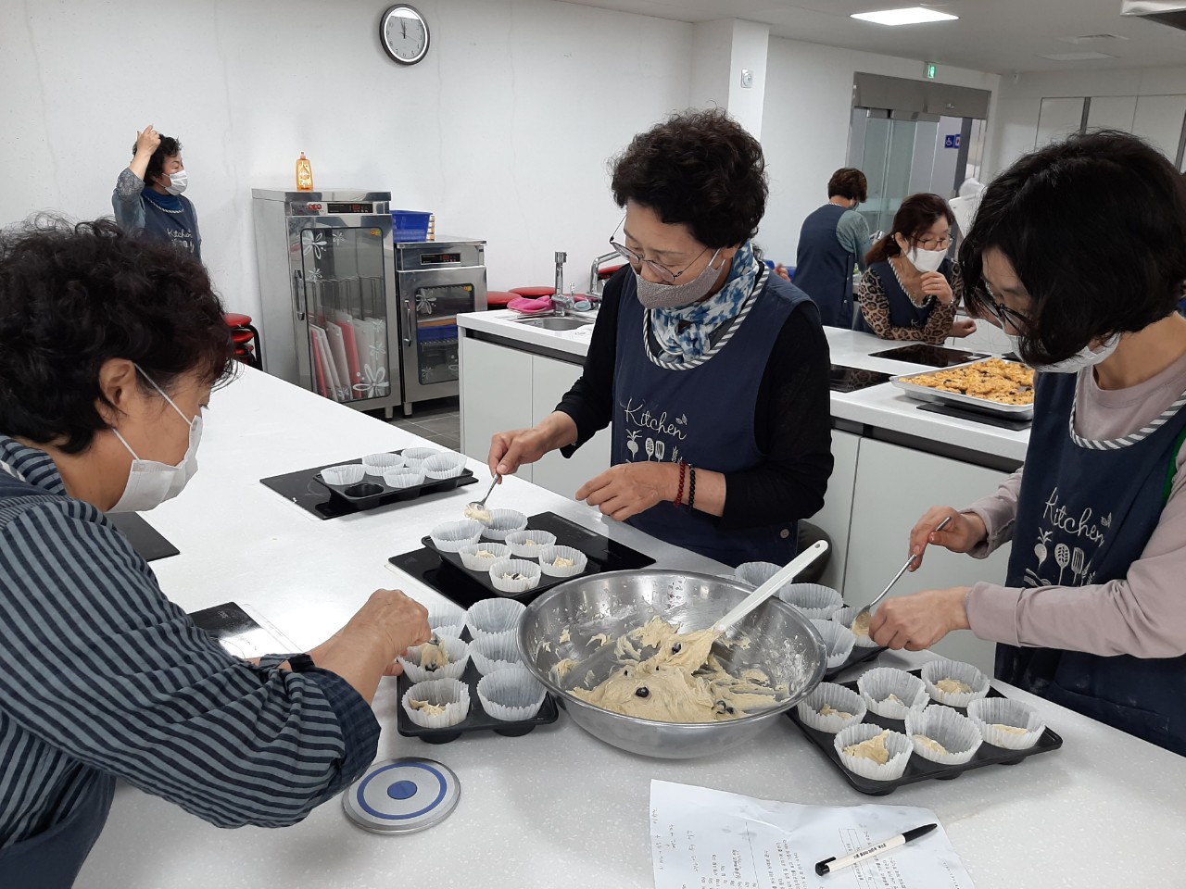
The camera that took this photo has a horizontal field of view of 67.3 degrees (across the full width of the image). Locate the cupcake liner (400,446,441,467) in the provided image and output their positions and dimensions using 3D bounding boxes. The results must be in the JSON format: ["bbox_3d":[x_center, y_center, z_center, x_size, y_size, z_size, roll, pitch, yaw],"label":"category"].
[{"bbox_3d":[-0.364,0.040,1.892,0.084,0.045,0.084,-13,22,-39],"label":"cupcake liner"}]

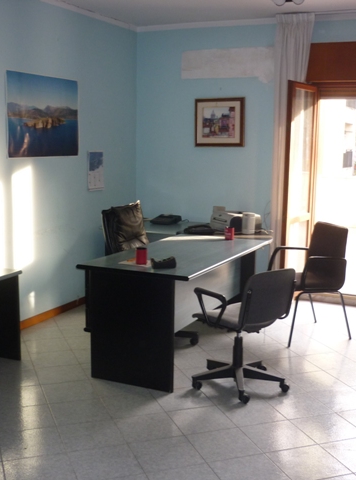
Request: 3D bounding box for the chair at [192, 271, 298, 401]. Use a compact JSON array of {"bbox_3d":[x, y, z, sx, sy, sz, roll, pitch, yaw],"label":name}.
[{"bbox_3d":[0.404,0.526,3.807,0.600,0.790,0.590,-8,13,-44],"label":"chair"}]

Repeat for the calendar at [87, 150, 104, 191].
[{"bbox_3d":[-0.751,-0.636,5.638,0.015,0.360,0.260,5,10,25],"label":"calendar"}]

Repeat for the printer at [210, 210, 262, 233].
[{"bbox_3d":[0.528,-0.201,5.733,0.330,0.190,0.360,-4,10,-31],"label":"printer"}]

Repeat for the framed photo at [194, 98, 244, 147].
[{"bbox_3d":[0.398,-1.128,5.861,0.515,0.465,0.030,5,10,25],"label":"framed photo"}]

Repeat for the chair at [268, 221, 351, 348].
[{"bbox_3d":[1.023,0.329,4.852,0.620,0.880,0.560,-2,9,-18],"label":"chair"}]

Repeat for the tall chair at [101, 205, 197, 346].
[{"bbox_3d":[-0.160,0.255,4.646,0.660,1.050,0.620,4,9,22],"label":"tall chair"}]

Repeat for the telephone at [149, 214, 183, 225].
[{"bbox_3d":[-0.108,-0.217,6.005,0.250,0.090,0.220,7,11,34],"label":"telephone"}]

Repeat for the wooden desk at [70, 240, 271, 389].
[{"bbox_3d":[0.081,0.433,4.546,0.780,0.730,1.780,5,10,25],"label":"wooden desk"}]

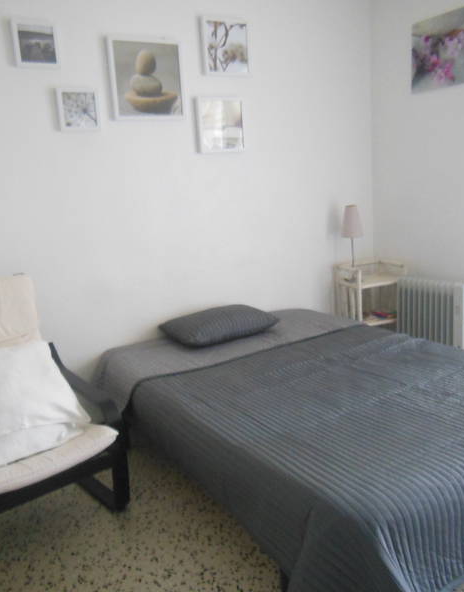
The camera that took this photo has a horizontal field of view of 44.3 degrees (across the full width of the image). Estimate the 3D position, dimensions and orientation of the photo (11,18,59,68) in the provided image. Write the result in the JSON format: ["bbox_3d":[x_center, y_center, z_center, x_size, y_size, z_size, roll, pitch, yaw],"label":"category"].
[{"bbox_3d":[-0.915,-1.173,2.661,0.194,0.204,0.030,-11,13,-31],"label":"photo"}]

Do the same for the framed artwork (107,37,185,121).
[{"bbox_3d":[-0.441,-1.127,2.978,0.404,0.401,0.030,-11,13,-31],"label":"framed artwork"}]

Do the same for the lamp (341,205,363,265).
[{"bbox_3d":[0.795,-0.341,3.781,0.145,0.519,0.145,-11,13,-31],"label":"lamp"}]

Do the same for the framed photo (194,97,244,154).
[{"bbox_3d":[-0.062,-0.968,3.251,0.299,0.309,0.030,-11,13,-31],"label":"framed photo"}]

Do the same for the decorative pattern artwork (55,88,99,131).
[{"bbox_3d":[-0.756,-0.913,2.805,0.193,0.197,0.030,-11,13,-31],"label":"decorative pattern artwork"}]

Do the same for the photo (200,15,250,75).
[{"bbox_3d":[-0.033,-1.392,3.204,0.307,0.300,0.030,-11,13,-31],"label":"photo"}]

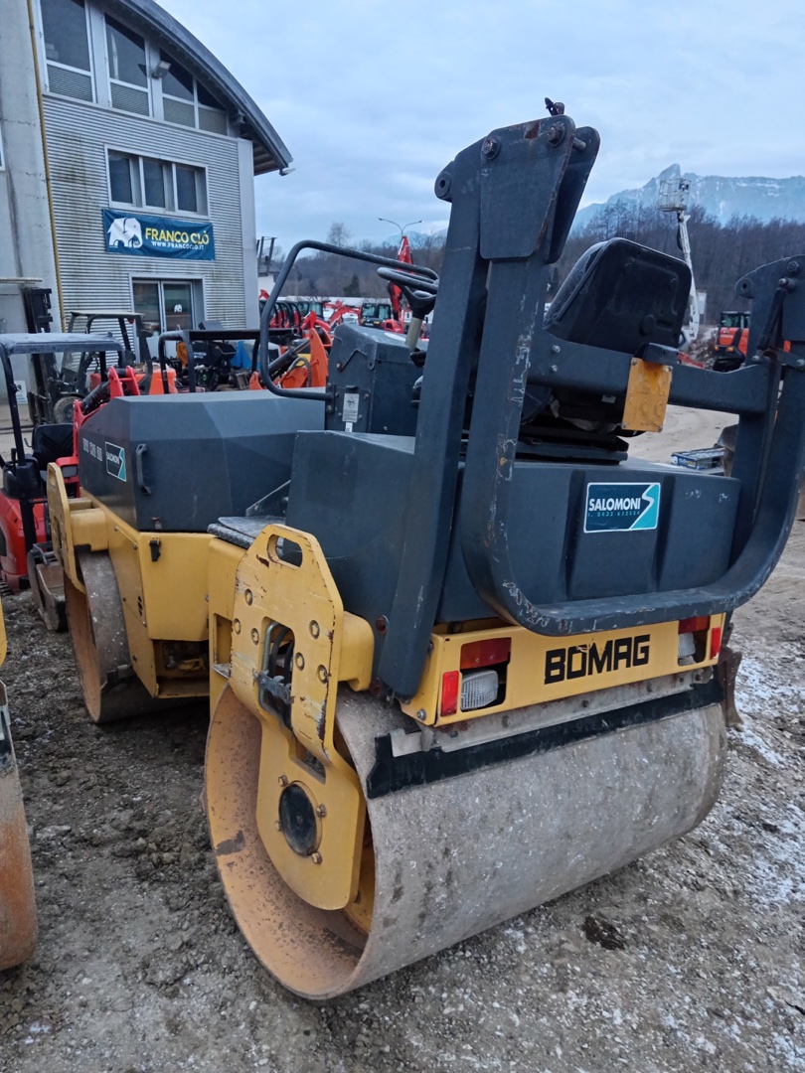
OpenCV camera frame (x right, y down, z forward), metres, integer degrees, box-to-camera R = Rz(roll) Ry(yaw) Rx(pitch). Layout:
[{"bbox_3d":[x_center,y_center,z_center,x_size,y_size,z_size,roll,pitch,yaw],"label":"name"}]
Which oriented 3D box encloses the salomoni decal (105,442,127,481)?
[{"bbox_3d":[-0.934,-0.245,2.730,0.012,0.110,0.290,-9,15,-28],"label":"salomoni decal"}]

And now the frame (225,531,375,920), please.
[{"bbox_3d":[-0.204,0.368,1.767,0.180,0.790,0.390,-2,11,-38],"label":"frame"}]

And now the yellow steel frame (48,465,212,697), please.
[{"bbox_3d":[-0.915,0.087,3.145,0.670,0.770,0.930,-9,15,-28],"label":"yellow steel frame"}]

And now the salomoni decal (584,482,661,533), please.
[{"bbox_3d":[0.481,-0.064,1.819,0.255,0.105,0.012,-2,7,-38],"label":"salomoni decal"}]

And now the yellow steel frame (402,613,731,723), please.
[{"bbox_3d":[0.403,0.243,1.904,0.970,0.180,0.140,-2,7,-38],"label":"yellow steel frame"}]

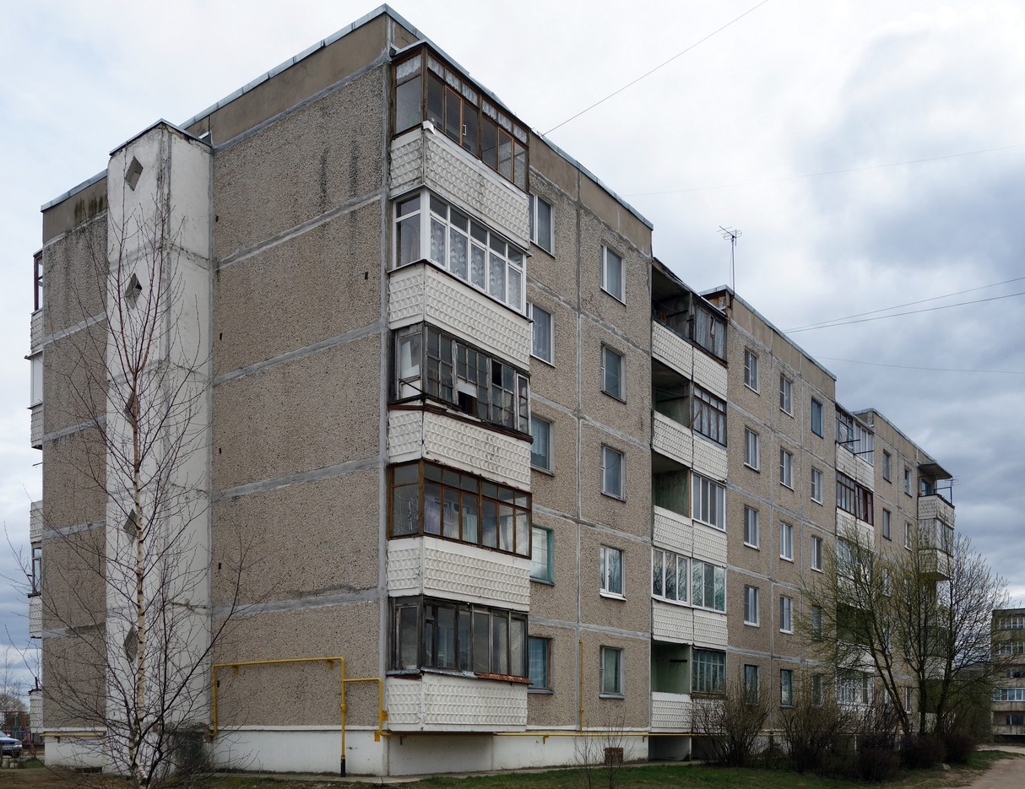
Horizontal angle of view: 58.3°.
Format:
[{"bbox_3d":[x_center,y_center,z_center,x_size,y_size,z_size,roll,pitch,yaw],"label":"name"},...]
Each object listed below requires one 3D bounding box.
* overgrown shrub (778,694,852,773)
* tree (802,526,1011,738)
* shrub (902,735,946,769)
[{"bbox_3d":[8.990,10.073,27.300,2.174,2.097,2.100,-6,-19,16],"label":"overgrown shrub"},{"bbox_3d":[15.416,9.578,36.000,8.233,8.350,7.000,-8,-20,21],"label":"tree"},{"bbox_3d":[13.866,12.061,31.000,1.563,1.042,1.500,-8,-20,21],"label":"shrub"}]

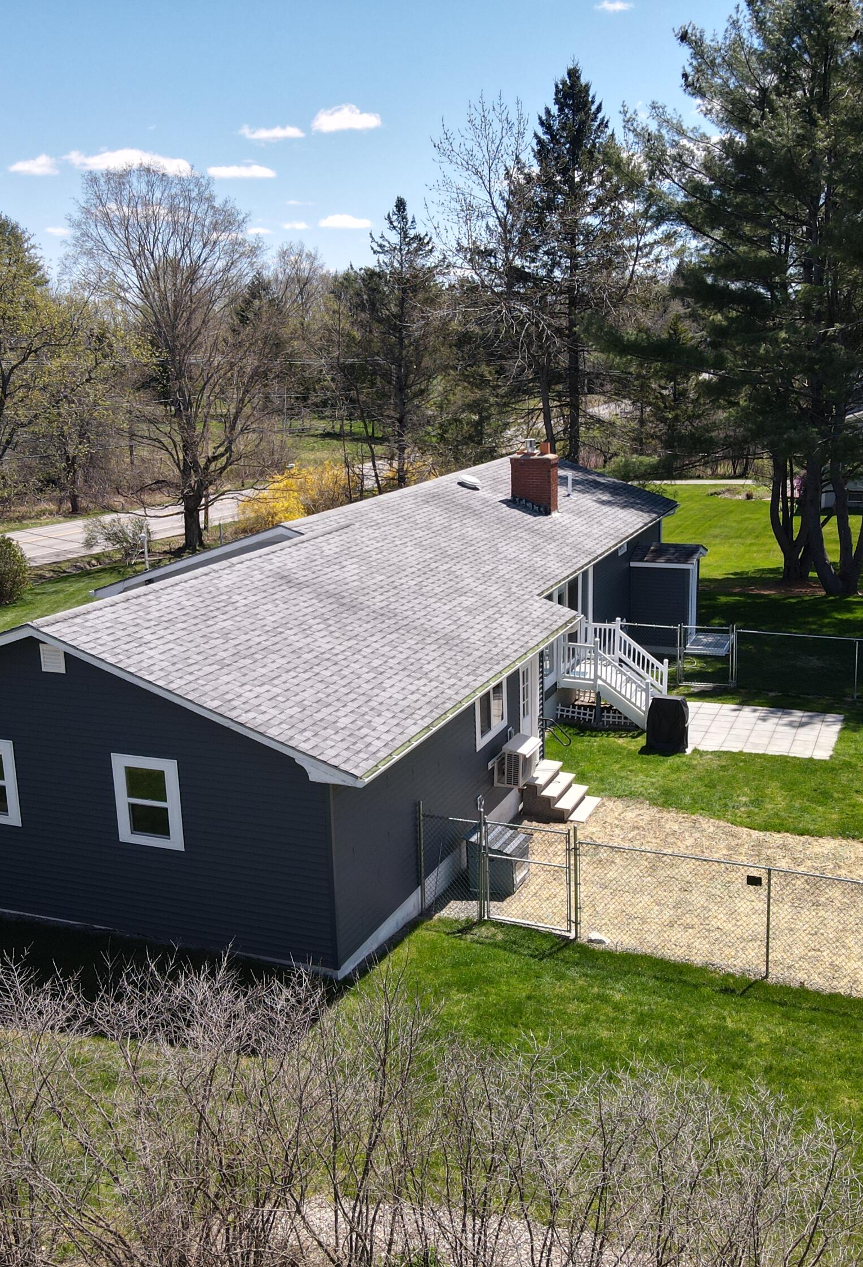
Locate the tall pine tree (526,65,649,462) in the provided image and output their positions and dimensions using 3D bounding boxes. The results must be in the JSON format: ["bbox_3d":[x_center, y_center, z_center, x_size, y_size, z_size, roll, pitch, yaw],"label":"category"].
[{"bbox_3d":[9.967,-22.822,75.989,7.720,25.780,7.720,3,14,22],"label":"tall pine tree"}]

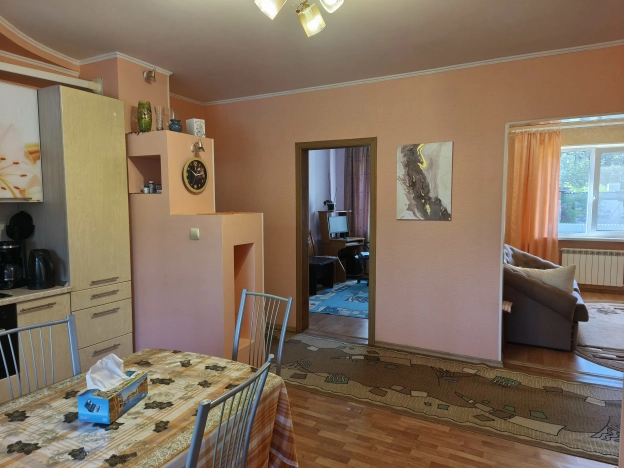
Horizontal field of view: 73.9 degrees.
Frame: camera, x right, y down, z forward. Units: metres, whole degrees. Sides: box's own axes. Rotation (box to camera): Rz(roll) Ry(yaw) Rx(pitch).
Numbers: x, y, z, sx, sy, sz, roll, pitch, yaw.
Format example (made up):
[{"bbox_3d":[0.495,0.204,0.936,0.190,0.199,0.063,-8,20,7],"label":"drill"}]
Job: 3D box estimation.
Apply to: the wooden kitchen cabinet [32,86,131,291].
[{"bbox_3d":[-1.820,-0.318,3.182,0.590,1.396,0.486,3,6,29],"label":"wooden kitchen cabinet"}]

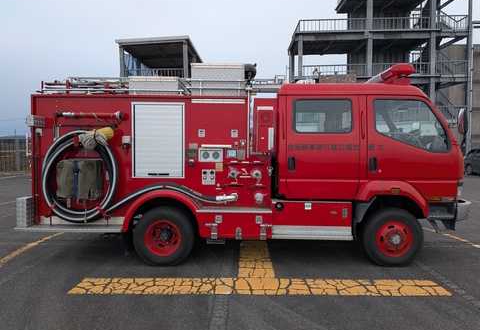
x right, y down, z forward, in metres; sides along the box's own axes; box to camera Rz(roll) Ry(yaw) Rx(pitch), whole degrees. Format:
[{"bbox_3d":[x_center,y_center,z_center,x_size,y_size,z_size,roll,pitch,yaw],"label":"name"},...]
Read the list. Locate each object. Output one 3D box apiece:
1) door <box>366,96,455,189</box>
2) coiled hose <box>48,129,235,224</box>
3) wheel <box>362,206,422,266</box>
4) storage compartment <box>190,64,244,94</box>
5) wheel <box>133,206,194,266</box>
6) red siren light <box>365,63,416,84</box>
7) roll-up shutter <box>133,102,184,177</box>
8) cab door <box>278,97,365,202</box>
[{"bbox_3d":[2.059,-0.272,4.020,1.040,1.130,0.140,1,4,1],"label":"door"},{"bbox_3d":[-1.254,0.154,4.090,2.300,1.110,0.190,1,4,1],"label":"coiled hose"},{"bbox_3d":[1.870,0.866,4.150,0.735,0.735,0.220,1,4,1],"label":"wheel"},{"bbox_3d":[-0.266,-1.099,4.698,0.670,0.430,1.000,1,4,1],"label":"storage compartment"},{"bbox_3d":[-0.935,0.862,4.190,0.735,0.735,0.230,1,4,1],"label":"wheel"},{"bbox_3d":[2.041,-1.210,4.728,0.300,0.200,1.200,1,4,1],"label":"red siren light"},{"bbox_3d":[-1.014,-0.307,4.140,0.660,0.950,0.060,1,4,1],"label":"roll-up shutter"},{"bbox_3d":[0.977,-0.212,4.040,0.980,1.240,0.140,1,4,1],"label":"cab door"}]

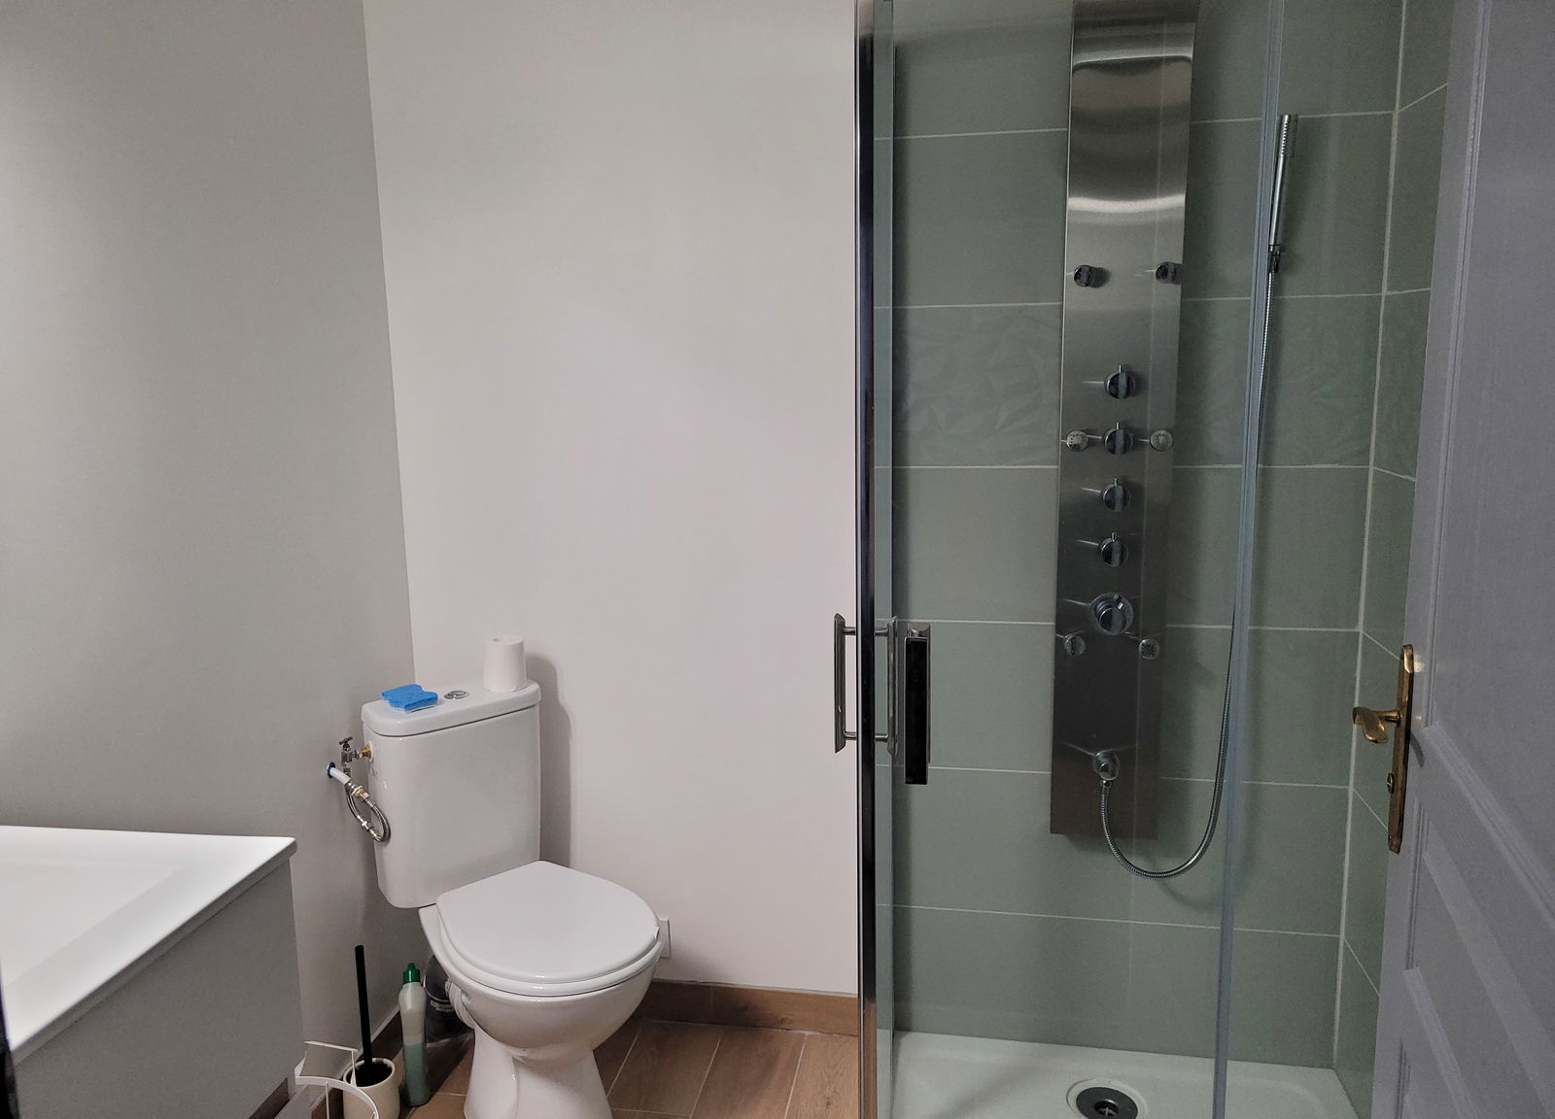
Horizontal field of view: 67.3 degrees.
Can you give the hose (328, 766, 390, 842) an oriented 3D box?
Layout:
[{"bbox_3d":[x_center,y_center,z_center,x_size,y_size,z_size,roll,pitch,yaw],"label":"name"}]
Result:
[{"bbox_3d":[-0.771,0.448,2.147,0.120,0.138,0.075,1,9,10],"label":"hose"}]

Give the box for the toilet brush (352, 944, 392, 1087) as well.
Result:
[{"bbox_3d":[-0.759,0.876,2.158,0.072,0.347,0.072,1,9,10],"label":"toilet brush"}]

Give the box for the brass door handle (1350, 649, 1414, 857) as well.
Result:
[{"bbox_3d":[0.603,0.202,1.167,0.053,0.218,0.115,2,10,18],"label":"brass door handle"}]

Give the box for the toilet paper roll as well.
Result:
[{"bbox_3d":[-0.545,0.209,2.333,0.081,0.094,0.081,-1,9,0],"label":"toilet paper roll"}]

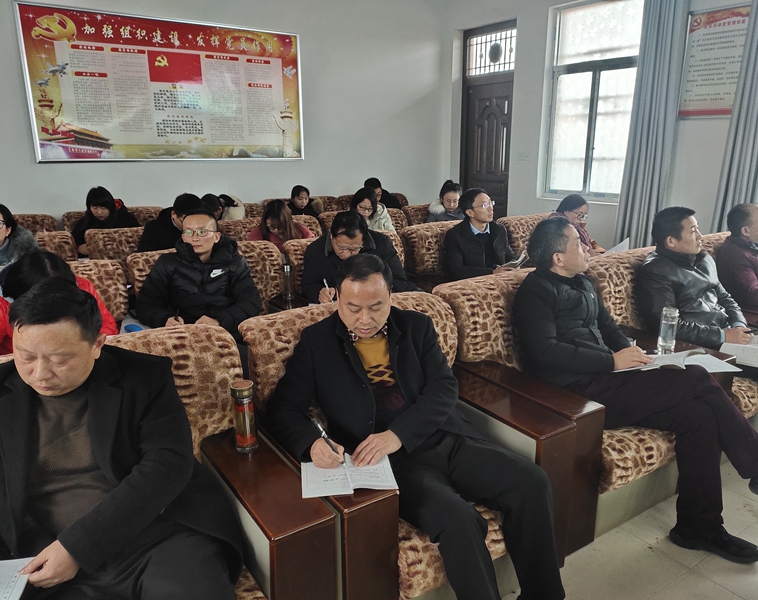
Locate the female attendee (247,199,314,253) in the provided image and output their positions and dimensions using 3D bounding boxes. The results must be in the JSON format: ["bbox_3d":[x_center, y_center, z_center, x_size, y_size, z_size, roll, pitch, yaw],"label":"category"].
[{"bbox_3d":[-0.670,-0.208,4.271,0.550,1.140,0.850,-10,19,-31],"label":"female attendee"}]

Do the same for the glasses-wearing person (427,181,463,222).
[{"bbox_3d":[0.780,-0.569,4.913,0.500,1.080,0.720,-6,16,-20],"label":"glasses-wearing person"}]

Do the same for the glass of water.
[{"bbox_3d":[1.256,0.134,2.320,0.073,0.205,0.073,-9,18,-31],"label":"glass of water"}]

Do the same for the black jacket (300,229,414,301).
[{"bbox_3d":[-0.138,-0.211,3.146,0.660,0.620,0.500,-6,16,-21],"label":"black jacket"}]

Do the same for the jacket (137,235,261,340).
[{"bbox_3d":[-0.917,-0.034,2.910,0.630,0.560,0.440,-10,19,-31],"label":"jacket"}]

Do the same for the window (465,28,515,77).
[{"bbox_3d":[1.243,-2.746,5.916,0.060,0.430,0.800,-9,18,-31],"label":"window"}]

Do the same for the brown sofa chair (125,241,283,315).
[{"bbox_3d":[-0.880,0.199,3.150,0.920,0.980,0.820,-10,19,-31],"label":"brown sofa chair"}]

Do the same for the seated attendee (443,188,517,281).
[{"bbox_3d":[0.821,-0.165,3.900,0.570,1.250,0.820,-14,21,-39],"label":"seated attendee"}]

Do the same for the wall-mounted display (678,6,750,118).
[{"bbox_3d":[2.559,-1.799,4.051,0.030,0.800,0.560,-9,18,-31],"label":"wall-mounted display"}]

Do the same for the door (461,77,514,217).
[{"bbox_3d":[1.240,-1.467,6.220,0.070,2.060,0.860,-9,18,-31],"label":"door"}]

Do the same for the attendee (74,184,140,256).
[{"bbox_3d":[-2.344,-0.371,4.750,0.550,1.200,0.850,-10,19,-31],"label":"attendee"}]

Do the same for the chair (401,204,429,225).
[{"bbox_3d":[0.798,-0.481,5.484,0.900,0.980,0.820,-10,19,-31],"label":"chair"}]

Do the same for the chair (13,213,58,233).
[{"bbox_3d":[-3.199,-0.209,4.595,0.900,0.980,0.820,-10,19,-31],"label":"chair"}]

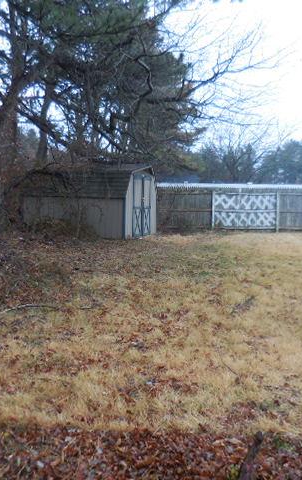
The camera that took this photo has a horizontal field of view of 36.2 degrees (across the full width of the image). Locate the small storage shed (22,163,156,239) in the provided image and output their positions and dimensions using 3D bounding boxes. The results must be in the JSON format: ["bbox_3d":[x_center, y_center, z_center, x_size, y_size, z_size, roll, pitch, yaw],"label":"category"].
[{"bbox_3d":[-1.791,-1.291,14.955,3.720,2.200,2.460,3,6,21],"label":"small storage shed"}]

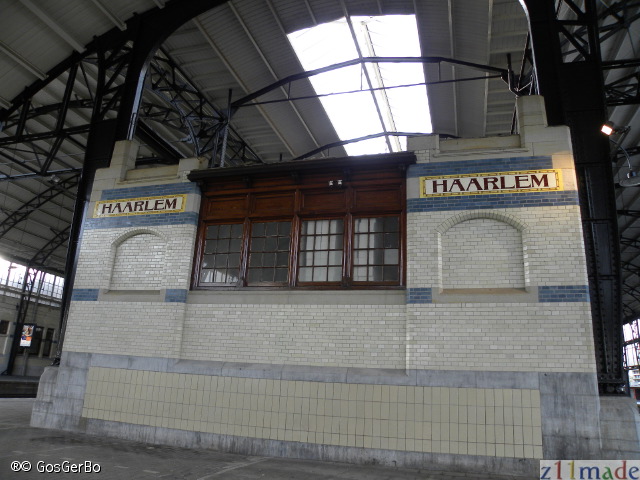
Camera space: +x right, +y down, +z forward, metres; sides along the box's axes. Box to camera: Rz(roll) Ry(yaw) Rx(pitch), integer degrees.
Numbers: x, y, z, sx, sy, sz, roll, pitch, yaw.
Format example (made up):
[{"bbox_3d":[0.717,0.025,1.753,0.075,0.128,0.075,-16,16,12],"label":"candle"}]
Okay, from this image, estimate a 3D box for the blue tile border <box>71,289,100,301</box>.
[{"bbox_3d":[-4.625,1.091,9.518,0.678,0.249,0.080,-2,-17,17],"label":"blue tile border"}]

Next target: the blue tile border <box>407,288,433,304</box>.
[{"bbox_3d":[1.574,0.884,7.577,0.384,0.249,0.080,-2,-17,17],"label":"blue tile border"}]

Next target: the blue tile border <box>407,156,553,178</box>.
[{"bbox_3d":[2.625,-1.206,7.984,2.371,0.248,0.080,-2,-17,17],"label":"blue tile border"}]

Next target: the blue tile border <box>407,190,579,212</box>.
[{"bbox_3d":[2.746,-0.606,7.735,2.708,0.254,0.080,-2,-17,17],"label":"blue tile border"}]

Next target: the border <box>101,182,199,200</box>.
[{"bbox_3d":[-3.498,-0.976,9.841,2.406,0.246,0.080,-2,-17,17],"label":"border"}]

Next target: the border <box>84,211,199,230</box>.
[{"bbox_3d":[-3.622,-0.370,9.669,2.775,0.257,0.080,-2,-17,17],"label":"border"}]

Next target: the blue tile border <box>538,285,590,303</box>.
[{"bbox_3d":[3.550,0.793,7.008,0.710,0.245,0.080,-2,-17,17],"label":"blue tile border"}]

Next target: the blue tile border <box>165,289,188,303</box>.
[{"bbox_3d":[-2.626,1.032,8.851,0.471,0.246,0.080,-2,-17,17],"label":"blue tile border"}]

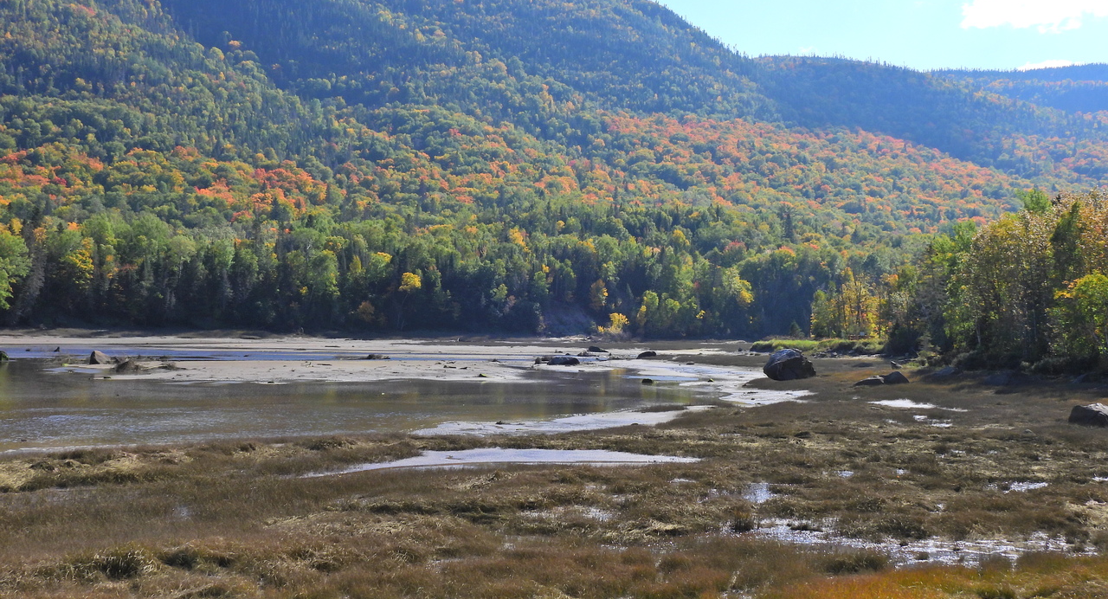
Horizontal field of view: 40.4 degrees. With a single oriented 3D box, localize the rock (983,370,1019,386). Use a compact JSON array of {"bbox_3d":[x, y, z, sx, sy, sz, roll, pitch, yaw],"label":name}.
[{"bbox_3d":[20.804,3.685,70.000,1.600,0.750,1.200,0,-1,0],"label":"rock"}]

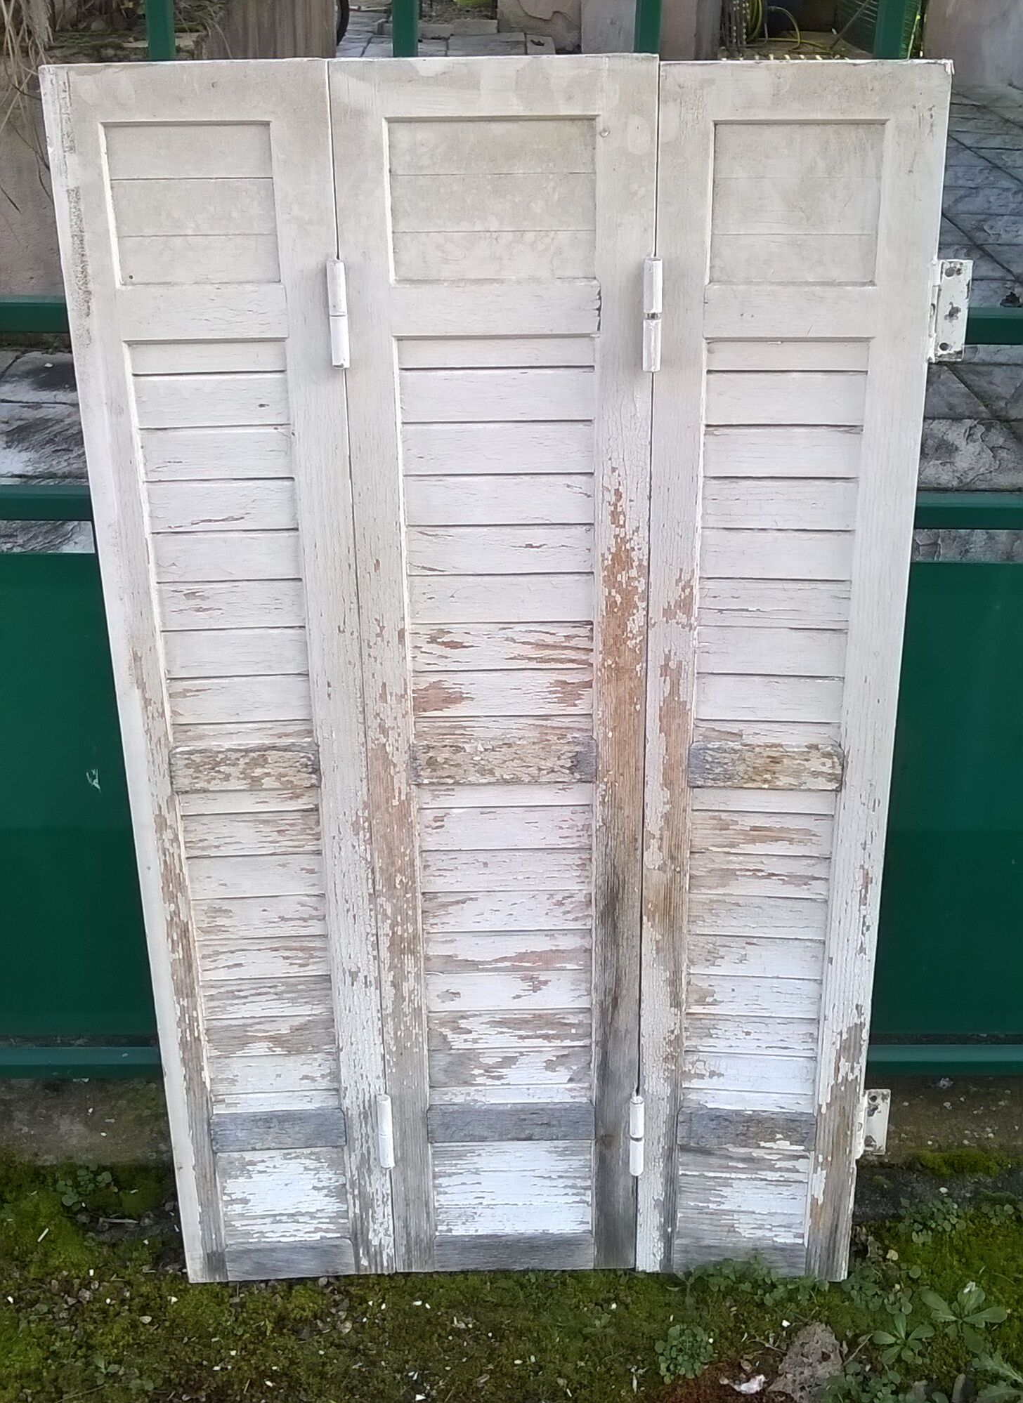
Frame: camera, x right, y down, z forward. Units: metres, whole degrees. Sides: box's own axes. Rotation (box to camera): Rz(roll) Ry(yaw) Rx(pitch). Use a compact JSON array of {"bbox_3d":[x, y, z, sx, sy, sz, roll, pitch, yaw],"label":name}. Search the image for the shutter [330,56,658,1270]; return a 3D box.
[{"bbox_3d":[-0.006,0.052,1.660,0.290,1.340,0.032,-1,22,1],"label":"shutter"}]

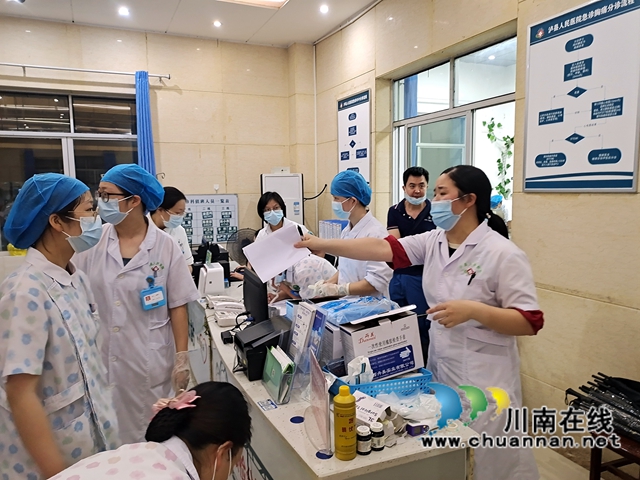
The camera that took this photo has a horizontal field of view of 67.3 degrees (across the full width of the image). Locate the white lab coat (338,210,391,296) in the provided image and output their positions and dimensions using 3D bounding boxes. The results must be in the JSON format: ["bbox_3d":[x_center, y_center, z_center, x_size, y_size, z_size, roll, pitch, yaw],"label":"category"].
[{"bbox_3d":[0.240,0.299,2.466,0.270,0.900,0.410,-2,6,-14],"label":"white lab coat"}]

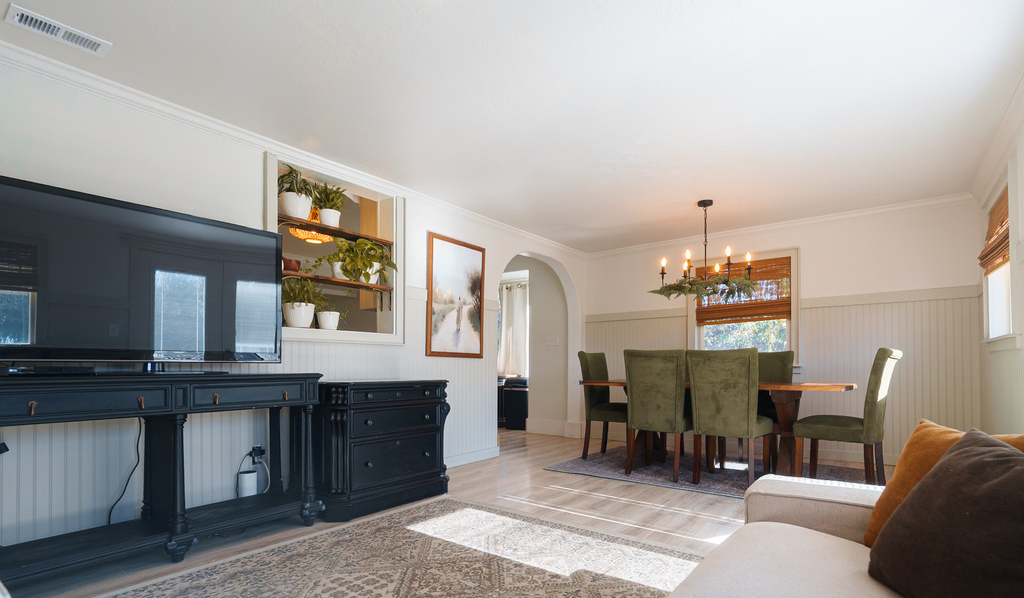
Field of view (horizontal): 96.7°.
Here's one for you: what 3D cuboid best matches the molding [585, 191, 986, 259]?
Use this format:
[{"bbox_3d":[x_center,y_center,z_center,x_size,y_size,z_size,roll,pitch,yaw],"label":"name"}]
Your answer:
[{"bbox_3d":[2.361,-0.672,4.619,3.430,0.075,0.065,-4,-7,32],"label":"molding"}]

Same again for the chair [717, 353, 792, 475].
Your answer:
[{"bbox_3d":[2.240,0.982,4.150,0.480,1.040,0.630,-5,-9,38],"label":"chair"}]

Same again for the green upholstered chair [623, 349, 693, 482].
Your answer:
[{"bbox_3d":[1.305,0.961,3.980,0.480,1.040,0.630,-5,-9,38],"label":"green upholstered chair"}]

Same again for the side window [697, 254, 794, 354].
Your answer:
[{"bbox_3d":[2.515,0.147,4.950,1.000,1.200,0.100,-5,-8,36],"label":"side window"}]

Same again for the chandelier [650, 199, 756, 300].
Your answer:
[{"bbox_3d":[1.607,-0.415,3.820,0.850,0.830,0.850,-4,-7,33],"label":"chandelier"}]

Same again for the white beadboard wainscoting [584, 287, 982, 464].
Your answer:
[{"bbox_3d":[2.367,0.807,4.639,3.450,1.540,0.040,-4,-7,32],"label":"white beadboard wainscoting"}]

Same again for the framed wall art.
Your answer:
[{"bbox_3d":[-0.460,0.000,3.900,0.035,1.000,0.675,-5,-8,40],"label":"framed wall art"}]

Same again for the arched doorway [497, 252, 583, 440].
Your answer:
[{"bbox_3d":[0.304,0.613,5.367,0.180,2.200,1.550,-5,-9,38],"label":"arched doorway"}]

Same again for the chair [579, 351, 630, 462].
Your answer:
[{"bbox_3d":[1.000,1.045,4.460,0.600,1.030,0.470,-5,-8,38],"label":"chair"}]

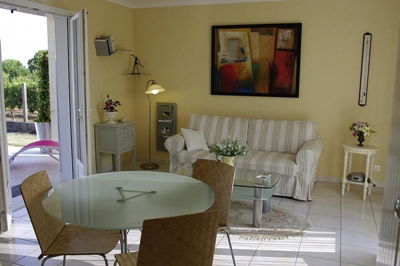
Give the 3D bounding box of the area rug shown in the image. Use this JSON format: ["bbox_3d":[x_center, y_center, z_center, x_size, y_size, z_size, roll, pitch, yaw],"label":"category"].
[{"bbox_3d":[0.377,0.893,3.721,1.581,0.012,0.934,5,10,22],"label":"area rug"}]

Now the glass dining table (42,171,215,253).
[{"bbox_3d":[-0.425,0.744,2.235,1.034,0.735,1.034,5,10,22],"label":"glass dining table"}]

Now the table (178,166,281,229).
[{"bbox_3d":[0.258,0.669,3.755,1.124,0.438,0.628,4,10,19],"label":"table"}]

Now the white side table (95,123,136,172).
[{"bbox_3d":[-1.252,0.246,5.119,0.463,0.781,0.438,5,10,22],"label":"white side table"}]

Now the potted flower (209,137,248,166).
[{"bbox_3d":[0.305,0.247,3.702,0.404,0.413,0.364,5,10,22],"label":"potted flower"}]

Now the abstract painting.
[{"bbox_3d":[0.796,-1.068,5.101,1.336,1.045,0.035,5,10,22],"label":"abstract painting"}]

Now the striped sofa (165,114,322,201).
[{"bbox_3d":[0.606,0.265,4.911,2.132,0.891,0.861,5,10,22],"label":"striped sofa"}]

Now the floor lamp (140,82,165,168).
[{"bbox_3d":[-0.772,-0.122,5.490,0.300,1.413,0.420,-4,10,-30],"label":"floor lamp"}]

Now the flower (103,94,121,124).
[{"bbox_3d":[-1.311,-0.359,5.061,0.226,0.429,0.252,5,10,22],"label":"flower"}]

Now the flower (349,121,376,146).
[{"bbox_3d":[2.095,0.018,4.416,0.332,0.332,0.282,5,10,22],"label":"flower"}]

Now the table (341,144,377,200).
[{"bbox_3d":[2.035,0.502,4.434,0.402,0.634,0.343,7,11,33],"label":"table"}]

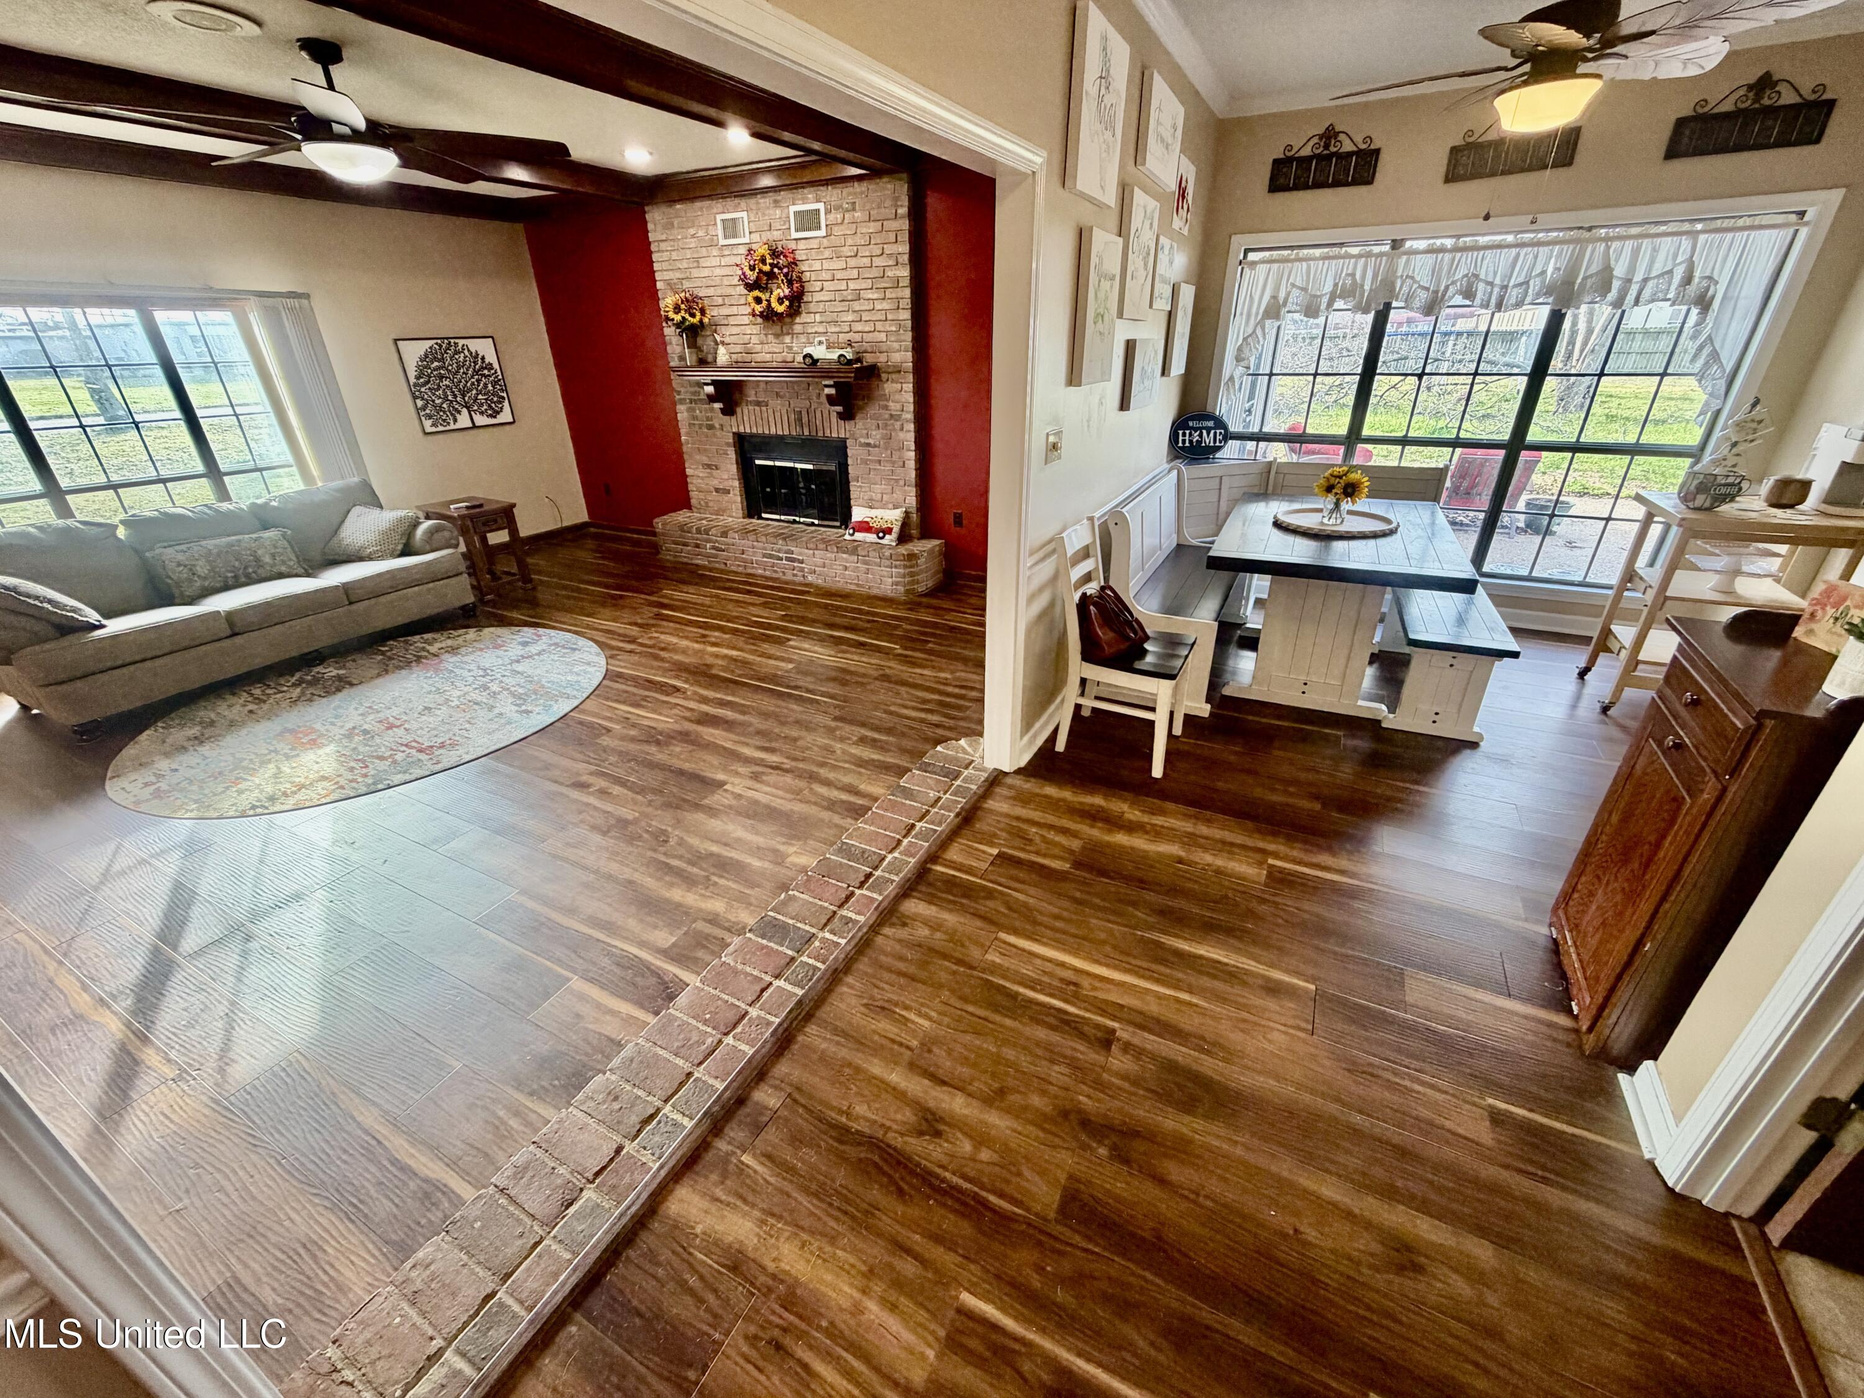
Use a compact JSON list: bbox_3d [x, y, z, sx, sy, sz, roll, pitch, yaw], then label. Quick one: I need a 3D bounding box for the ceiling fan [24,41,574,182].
[{"bbox_3d":[-2.355,-2.316,3.006,1.700,0.445,1.700,12,29,25],"label":"ceiling fan"}]

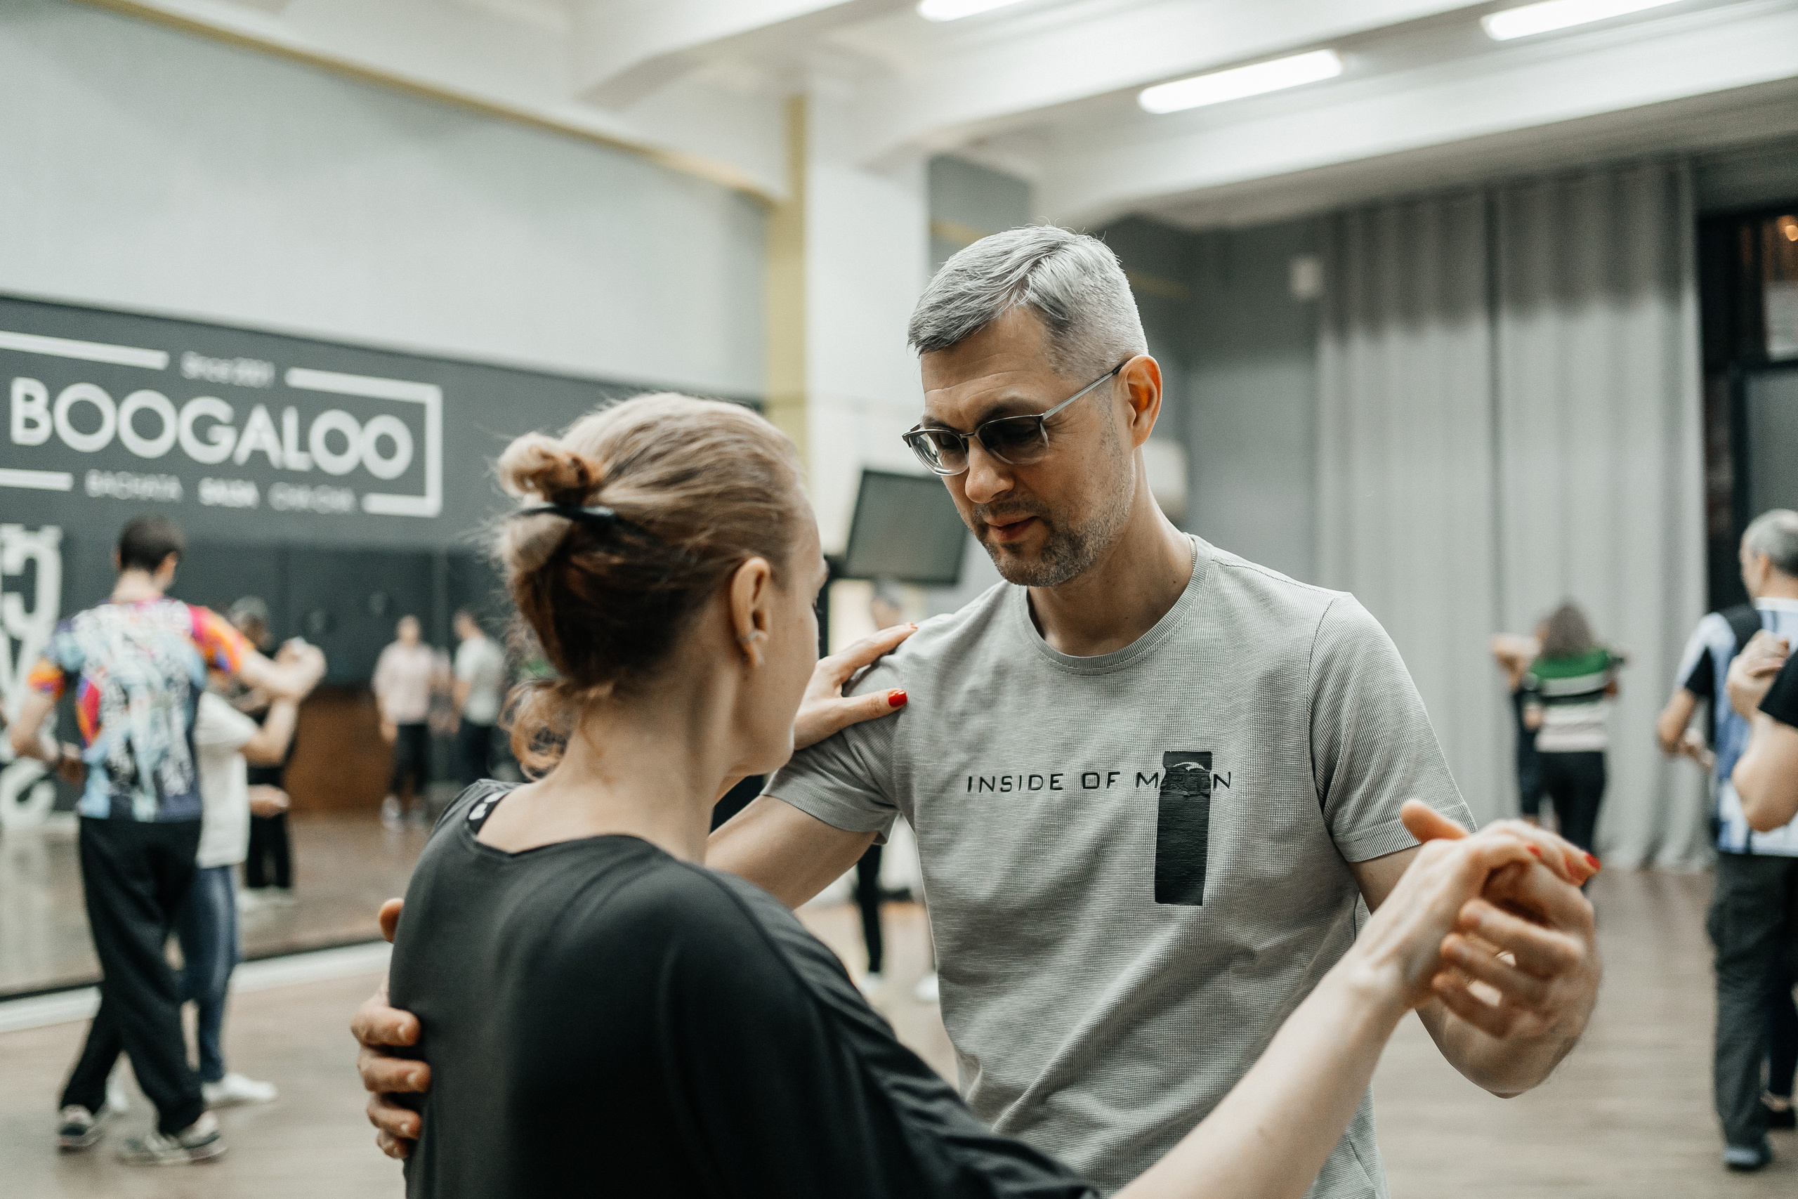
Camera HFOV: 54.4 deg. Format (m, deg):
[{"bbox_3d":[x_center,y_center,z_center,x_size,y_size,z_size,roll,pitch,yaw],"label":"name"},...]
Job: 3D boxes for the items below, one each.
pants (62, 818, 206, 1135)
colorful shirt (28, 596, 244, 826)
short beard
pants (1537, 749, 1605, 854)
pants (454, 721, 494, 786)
[{"bbox_3d":[-2.100,1.012,4.800,0.380,0.900,0.350,0,-1,-7],"label":"pants"},{"bbox_3d":[-2.089,0.303,4.800,0.550,0.620,0.330,0,-1,-5],"label":"colorful shirt"},{"bbox_3d":[0.101,-0.071,1.321,0.145,0.110,0.105,-4,17,41],"label":"short beard"},{"bbox_3d":[3.286,1.125,8.600,0.340,0.880,0.270,0,-1,-3],"label":"pants"},{"bbox_3d":[-3.150,1.202,13.000,0.300,0.860,0.360,1,-1,-25],"label":"pants"}]

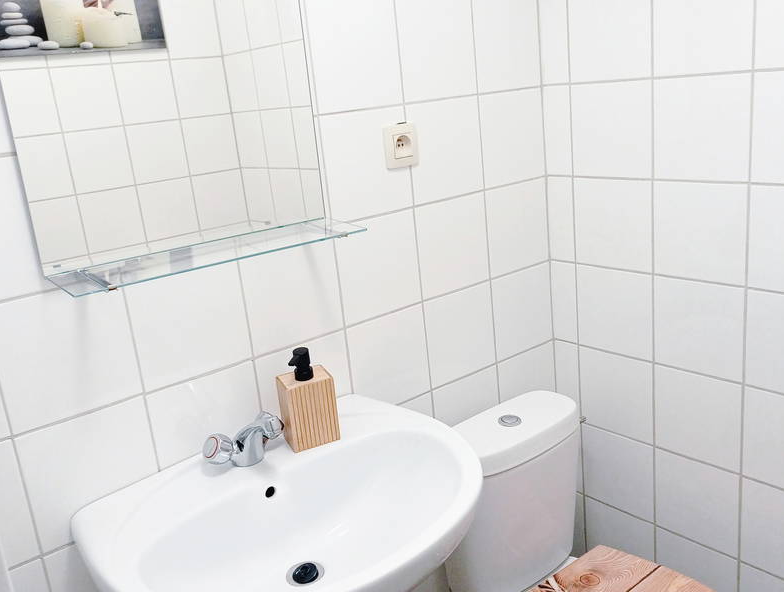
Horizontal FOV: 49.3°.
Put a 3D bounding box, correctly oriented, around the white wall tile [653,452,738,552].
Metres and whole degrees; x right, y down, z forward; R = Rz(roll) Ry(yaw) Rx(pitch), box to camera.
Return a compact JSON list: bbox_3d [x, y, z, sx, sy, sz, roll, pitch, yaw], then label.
[{"bbox_3d":[0.662,0.444,1.847,0.010,0.195,0.199,-18,20,-37],"label":"white wall tile"}]

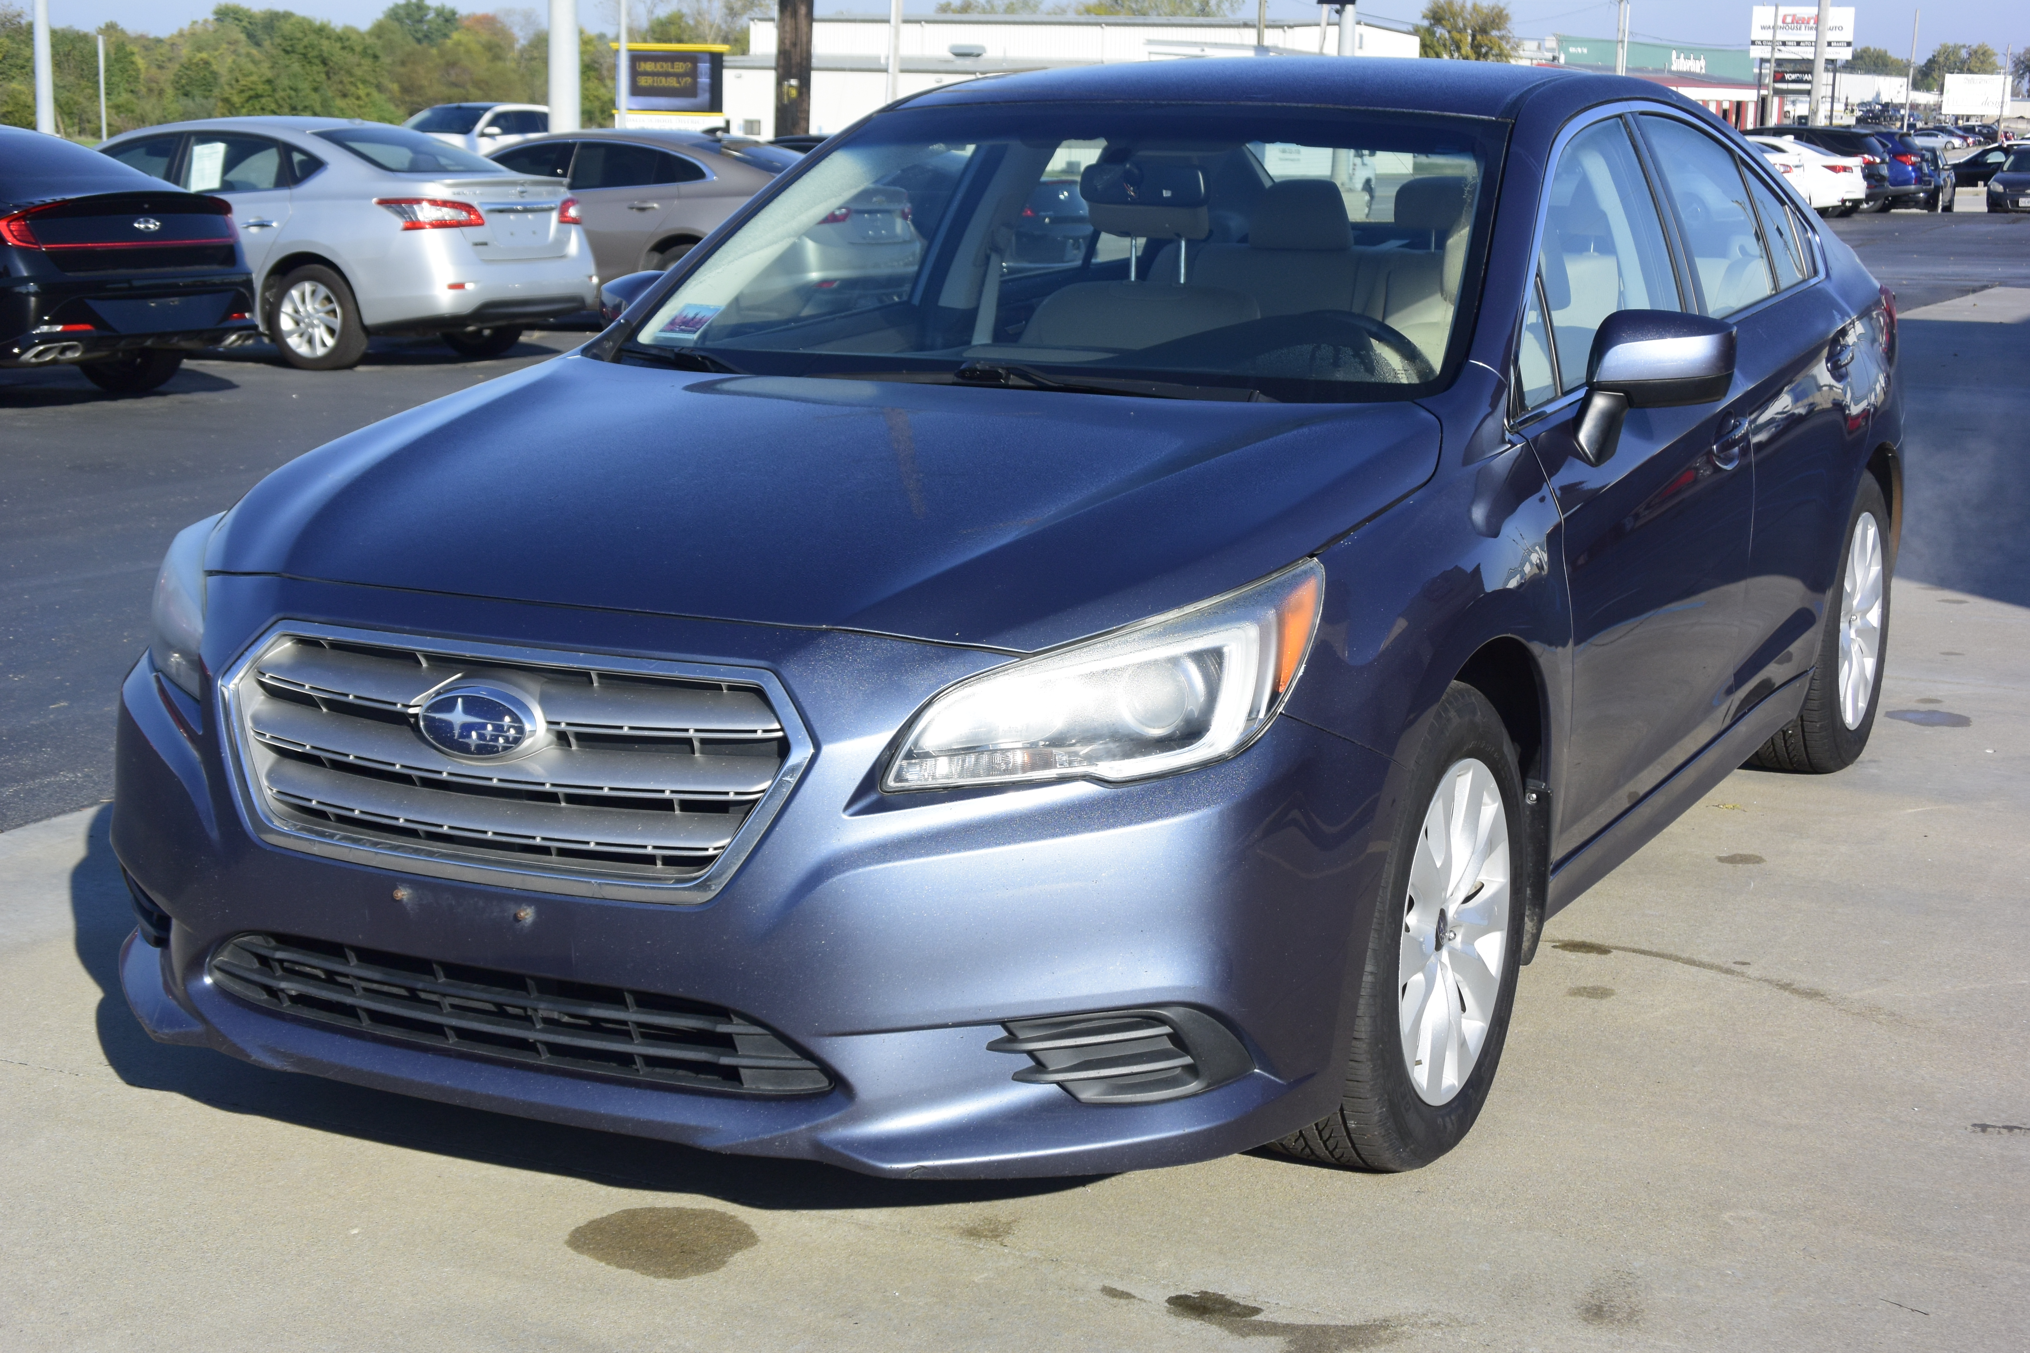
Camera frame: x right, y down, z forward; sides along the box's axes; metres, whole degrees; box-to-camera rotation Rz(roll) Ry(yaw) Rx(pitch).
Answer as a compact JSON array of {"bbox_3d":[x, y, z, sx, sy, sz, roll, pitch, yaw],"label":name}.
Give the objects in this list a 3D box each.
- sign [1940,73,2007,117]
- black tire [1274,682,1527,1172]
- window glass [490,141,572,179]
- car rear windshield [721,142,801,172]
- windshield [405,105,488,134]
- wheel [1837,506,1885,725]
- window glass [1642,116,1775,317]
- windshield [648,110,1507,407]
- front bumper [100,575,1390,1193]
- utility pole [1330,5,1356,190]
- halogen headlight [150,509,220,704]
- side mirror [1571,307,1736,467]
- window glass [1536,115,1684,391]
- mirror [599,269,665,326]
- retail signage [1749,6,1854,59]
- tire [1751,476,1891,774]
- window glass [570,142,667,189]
[{"bbox_3d":[50.174,-30.331,150.000,3.500,2.200,0.300,3,11,12],"label":"sign"},{"bbox_3d":[0.491,0.317,3.805,0.230,0.680,0.680,6,12,26],"label":"black tire"},{"bbox_3d":[-3.742,-3.920,22.064,1.000,0.420,0.070,7,-10,33],"label":"window glass"},{"bbox_3d":[-1.739,-3.818,21.160,0.880,0.140,1.250,29,22,21],"label":"car rear windshield"},{"bbox_3d":[-9.293,-9.102,47.000,1.420,0.130,0.750,6,52,27],"label":"windshield"},{"bbox_3d":[1.761,-0.127,6.315,0.190,0.470,0.470,6,12,26],"label":"wheel"},{"bbox_3d":[1.281,-0.849,5.266,0.070,0.370,0.700,-20,0,29],"label":"window glass"},{"bbox_3d":[0.089,-0.688,4.644,1.420,0.140,0.880,6,42,26],"label":"windshield"},{"bbox_3d":[-0.486,0.178,3.578,1.820,0.605,0.680,6,12,26],"label":"front bumper"},{"bbox_3d":[8.045,-14.315,69.544,0.400,5.000,0.400,1,11,0],"label":"utility pole"},{"bbox_3d":[-1.072,-0.120,3.926,0.360,0.230,0.460,9,14,37],"label":"halogen headlight"},{"bbox_3d":[0.931,-0.412,4.189,0.230,0.230,0.180,6,12,26],"label":"side mirror"},{"bbox_3d":[0.922,-0.690,4.580,0.070,0.430,0.880,-20,0,29],"label":"window glass"},{"bbox_3d":[-0.698,-0.609,5.164,0.240,0.210,0.190,6,12,26],"label":"mirror"},{"bbox_3d":[35.597,-29.084,130.000,4.650,2.400,0.450,3,11,10],"label":"retail signage"},{"bbox_3d":[1.756,-0.127,6.317,0.230,0.675,0.675,6,12,26],"label":"tire"},{"bbox_3d":[-2.804,-3.601,20.300,0.780,0.360,0.070,6,-10,27],"label":"window glass"}]

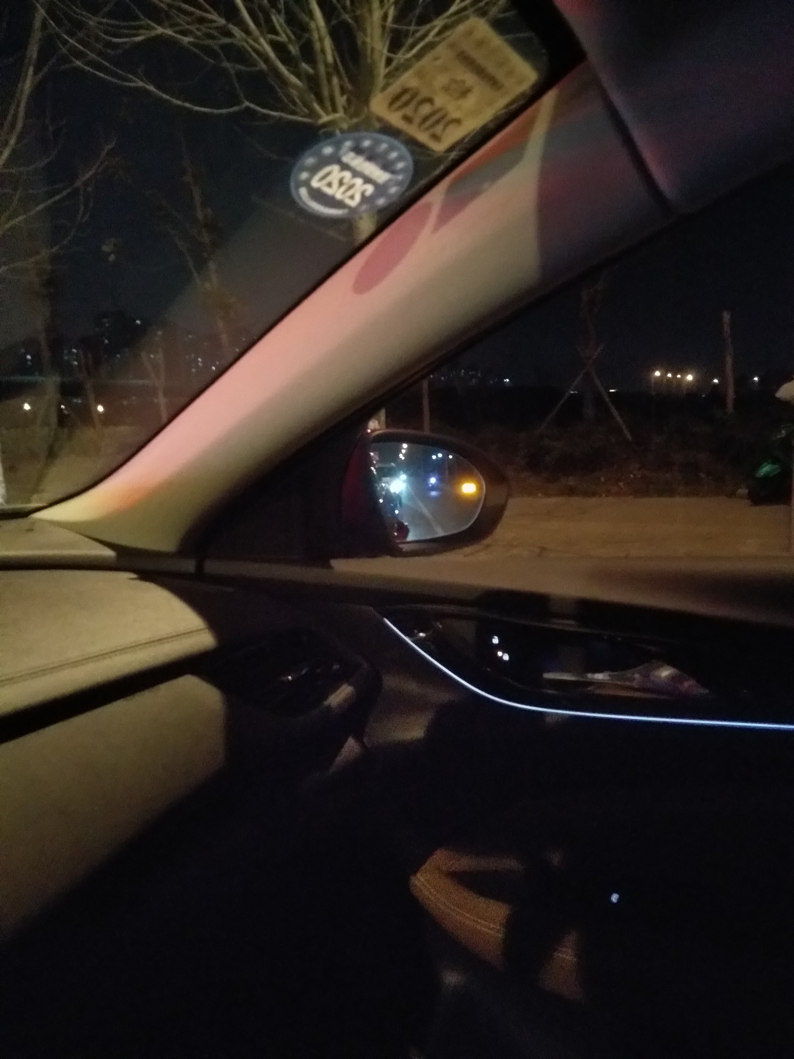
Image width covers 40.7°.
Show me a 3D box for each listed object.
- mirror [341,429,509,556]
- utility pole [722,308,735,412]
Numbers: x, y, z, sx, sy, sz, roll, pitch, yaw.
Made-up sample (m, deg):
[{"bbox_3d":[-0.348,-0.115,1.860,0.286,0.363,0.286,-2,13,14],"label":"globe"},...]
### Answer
[{"bbox_3d":[0.028,-0.046,1.330,0.215,0.155,0.110,-7,8,-31],"label":"mirror"},{"bbox_3d":[7.427,-3.681,24.000,0.200,2.600,0.200,-3,7,0],"label":"utility pole"}]

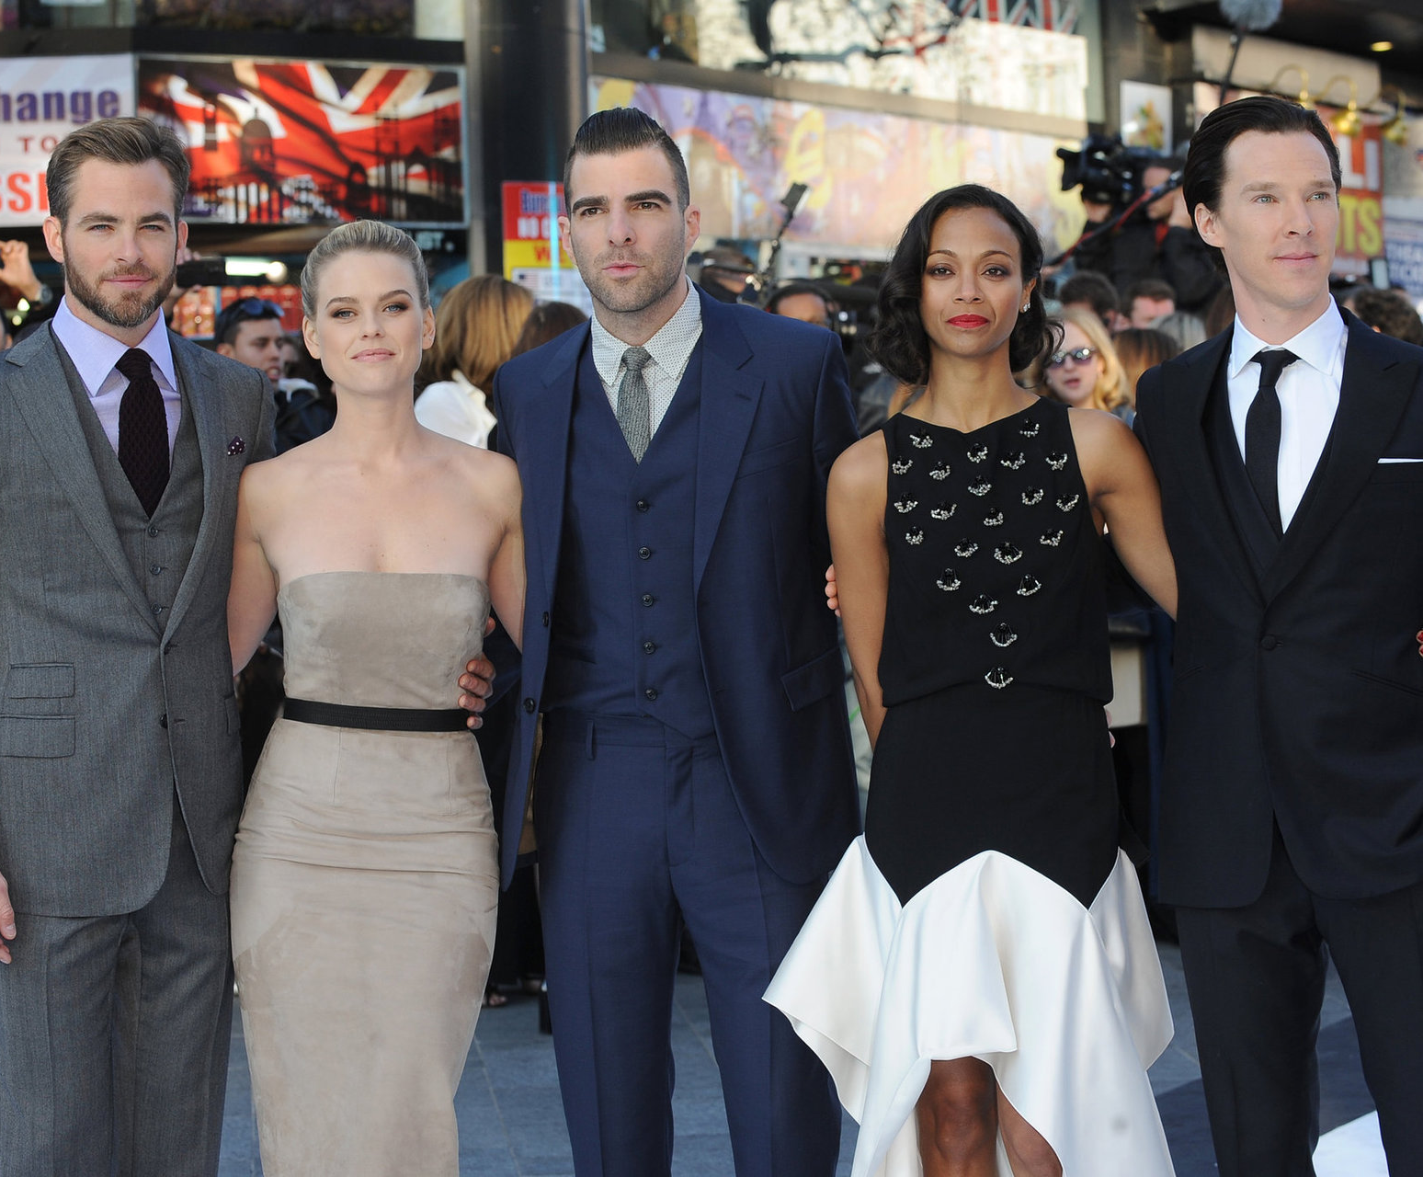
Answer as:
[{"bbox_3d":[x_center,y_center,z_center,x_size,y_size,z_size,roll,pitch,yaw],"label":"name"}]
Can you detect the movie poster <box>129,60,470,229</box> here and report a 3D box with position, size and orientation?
[{"bbox_3d":[-2.801,-3.055,23.500,2.400,1.120,0.080,-4,5,-32],"label":"movie poster"}]

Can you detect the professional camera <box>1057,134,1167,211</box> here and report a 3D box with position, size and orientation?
[{"bbox_3d":[1.502,-1.522,12.600,0.520,0.280,0.230,-4,5,-37],"label":"professional camera"}]

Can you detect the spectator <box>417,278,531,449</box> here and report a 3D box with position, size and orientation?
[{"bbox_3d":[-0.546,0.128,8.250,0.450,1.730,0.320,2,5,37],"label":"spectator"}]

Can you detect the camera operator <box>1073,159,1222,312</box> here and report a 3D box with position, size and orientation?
[{"bbox_3d":[1.634,-0.706,12.600,0.500,1.760,0.560,-5,6,-44],"label":"camera operator"}]

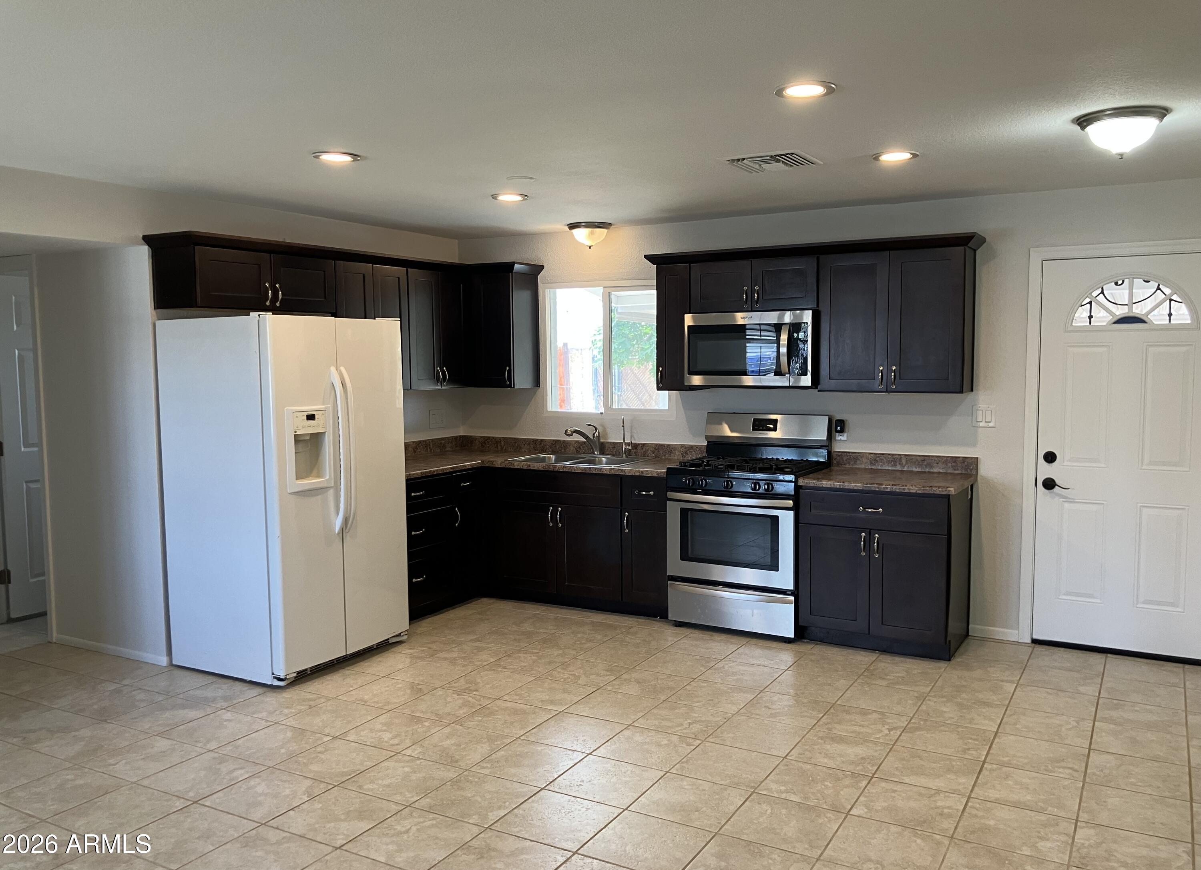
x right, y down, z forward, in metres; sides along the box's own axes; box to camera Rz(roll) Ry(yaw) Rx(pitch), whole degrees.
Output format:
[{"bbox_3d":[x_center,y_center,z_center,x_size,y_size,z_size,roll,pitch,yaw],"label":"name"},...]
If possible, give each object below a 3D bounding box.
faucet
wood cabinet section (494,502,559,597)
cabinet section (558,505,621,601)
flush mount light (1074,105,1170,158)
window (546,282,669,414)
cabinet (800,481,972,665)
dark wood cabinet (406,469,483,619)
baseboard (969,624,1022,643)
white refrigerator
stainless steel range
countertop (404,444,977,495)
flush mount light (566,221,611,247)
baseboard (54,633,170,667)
[{"bbox_3d":[-0.115,0.037,6.387,0.255,0.212,0.060,-3,5,-28],"label":"faucet"},{"bbox_3d":[-0.462,0.688,6.075,0.451,0.548,0.023,2,5,30],"label":"wood cabinet section"},{"bbox_3d":[-0.068,0.703,5.847,0.454,0.548,0.023,2,5,30],"label":"cabinet section"},{"bbox_3d":[1.834,-1.049,3.427,0.311,0.151,0.311,2,5,30],"label":"flush mount light"},{"bbox_3d":[0.047,-0.573,6.470,0.985,0.888,0.080,2,5,30],"label":"window"},{"bbox_3d":[1.550,0.690,5.269,0.766,0.872,0.645,2,5,30],"label":"cabinet"},{"bbox_3d":[-1.272,0.664,6.065,0.612,0.875,0.940,2,5,30],"label":"dark wood cabinet"},{"bbox_3d":[2.153,1.087,5.320,0.261,0.062,0.013,2,5,30],"label":"baseboard"},{"bbox_3d":[-1.637,0.286,5.161,0.855,1.785,0.906,2,5,29],"label":"white refrigerator"},{"bbox_3d":[0.862,0.500,5.612,0.762,1.208,0.683,2,5,30],"label":"stainless steel range"},{"bbox_3d":[0.149,0.186,5.559,3.548,0.133,1.550,2,5,30],"label":"countertop"},{"bbox_3d":[-0.067,-1.253,6.145,0.287,0.156,0.287,-1,5,0],"label":"flush mount light"},{"bbox_3d":[-2.660,1.154,5.266,0.982,0.057,0.014,2,5,30],"label":"baseboard"}]

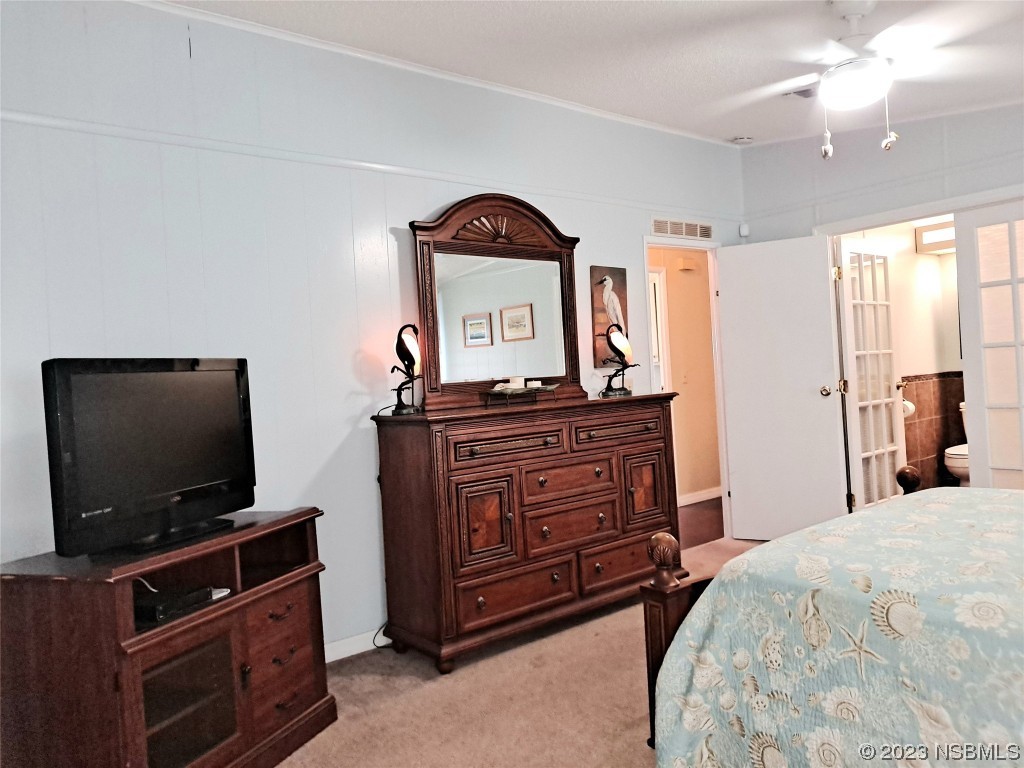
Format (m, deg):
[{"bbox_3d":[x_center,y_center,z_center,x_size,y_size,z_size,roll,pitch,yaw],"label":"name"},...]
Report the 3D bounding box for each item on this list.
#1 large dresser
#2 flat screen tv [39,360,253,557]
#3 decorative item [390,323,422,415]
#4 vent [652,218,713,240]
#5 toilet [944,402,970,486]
[{"bbox_3d":[0.169,0.639,3.783,1.645,1.075,0.505,-4,1,-38],"label":"large dresser"},{"bbox_3d":[-1.185,0.213,2.559,0.210,0.600,0.800,-3,1,22],"label":"flat screen tv"},{"bbox_3d":[-0.482,-0.066,3.395,0.145,0.420,0.175,-3,1,42],"label":"decorative item"},{"bbox_3d":[1.181,-1.044,5.018,0.640,0.110,0.030,-4,1,-38],"label":"vent"},{"bbox_3d":[3.884,0.551,6.083,0.720,0.770,0.460,-4,1,-38],"label":"toilet"}]

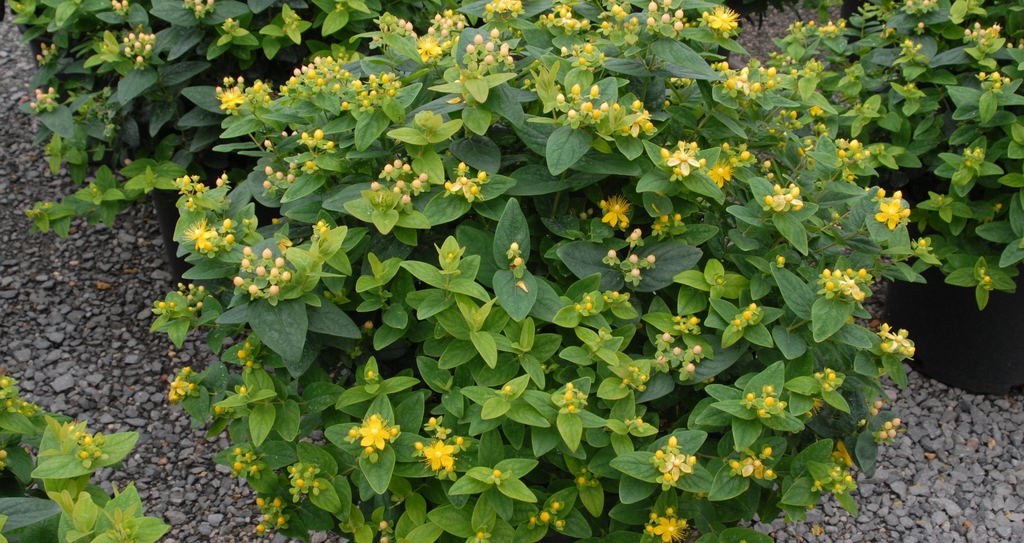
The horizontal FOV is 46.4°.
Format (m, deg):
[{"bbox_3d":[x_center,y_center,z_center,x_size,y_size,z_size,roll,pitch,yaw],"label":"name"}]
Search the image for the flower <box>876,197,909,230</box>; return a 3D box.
[{"bbox_3d":[0.376,-0.058,1.190,0.029,0.017,0.029,2,75,4],"label":"flower"}]

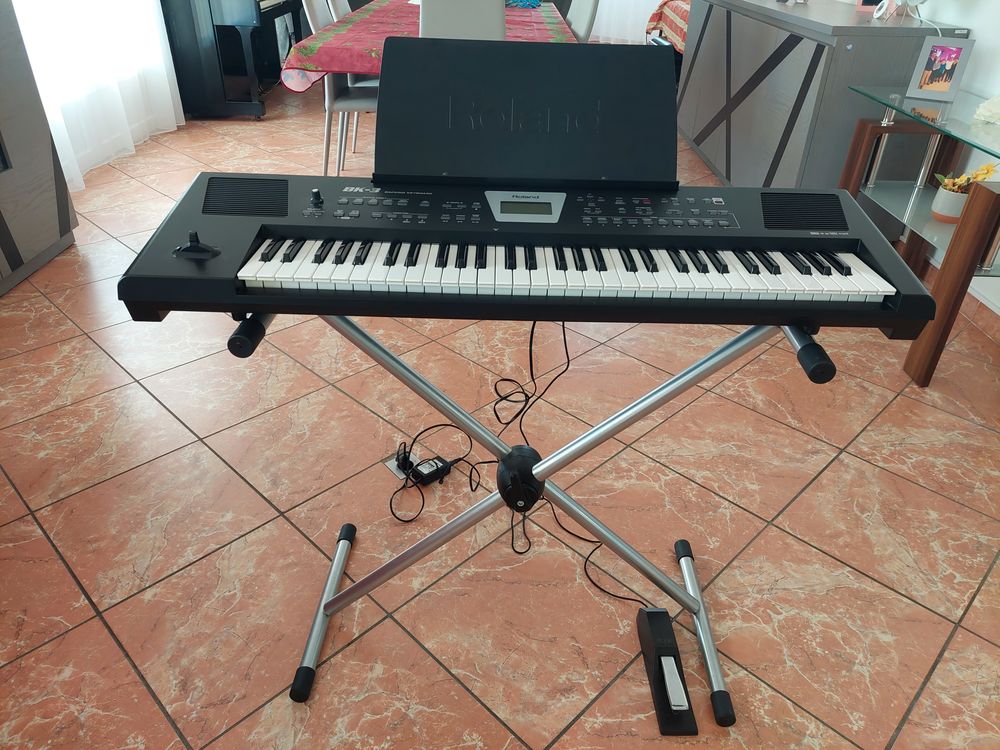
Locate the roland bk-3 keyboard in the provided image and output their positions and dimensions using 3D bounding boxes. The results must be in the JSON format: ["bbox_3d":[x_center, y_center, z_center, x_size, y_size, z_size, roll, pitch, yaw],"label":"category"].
[{"bbox_3d":[0.039,-0.182,1.015,1.045,0.118,0.316,1,31,0],"label":"roland bk-3 keyboard"}]

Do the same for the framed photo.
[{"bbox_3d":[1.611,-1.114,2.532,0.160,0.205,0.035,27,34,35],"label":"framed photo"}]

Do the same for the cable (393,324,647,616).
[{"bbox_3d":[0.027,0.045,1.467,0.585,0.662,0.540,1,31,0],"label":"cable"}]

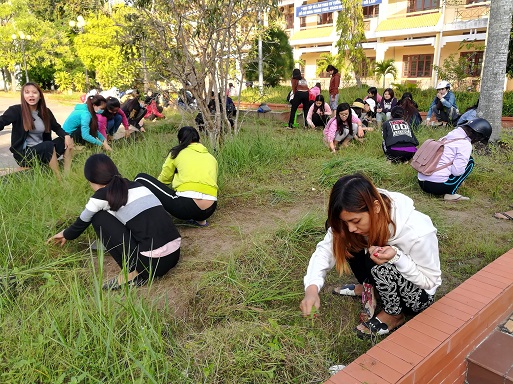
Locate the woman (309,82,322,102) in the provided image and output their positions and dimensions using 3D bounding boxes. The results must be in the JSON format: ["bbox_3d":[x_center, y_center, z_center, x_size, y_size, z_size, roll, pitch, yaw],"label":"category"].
[{"bbox_3d":[1.887,-2.910,12.497,0.480,1.100,0.580,9,19,29],"label":"woman"}]

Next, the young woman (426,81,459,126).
[{"bbox_3d":[4.101,-1.966,8.510,0.600,0.980,0.620,11,20,35],"label":"young woman"}]

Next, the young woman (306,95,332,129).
[{"bbox_3d":[1.708,-2.137,10.327,0.580,0.860,0.640,3,17,12],"label":"young woman"}]

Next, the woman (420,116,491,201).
[{"bbox_3d":[2.304,-0.396,4.441,0.740,0.860,0.550,-8,18,-22],"label":"woman"}]

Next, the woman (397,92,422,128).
[{"bbox_3d":[3.672,-1.910,9.255,0.540,0.880,0.600,1,17,6],"label":"woman"}]

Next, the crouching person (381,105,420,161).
[{"bbox_3d":[2.326,-0.967,6.379,0.540,0.850,0.640,2,17,10],"label":"crouching person"}]

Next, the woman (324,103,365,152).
[{"bbox_3d":[1.662,-1.225,7.280,0.620,0.850,0.700,5,17,18],"label":"woman"}]

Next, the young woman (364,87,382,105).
[{"bbox_3d":[3.205,-2.326,10.590,0.500,1.030,0.560,13,21,39],"label":"young woman"}]

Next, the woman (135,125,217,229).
[{"bbox_3d":[-0.772,-0.150,3.770,0.620,0.860,0.700,-16,22,-41],"label":"woman"}]

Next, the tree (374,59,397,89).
[{"bbox_3d":[6.418,-5.510,19.256,1.150,2.100,1.150,-1,17,0],"label":"tree"}]

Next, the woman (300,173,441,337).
[{"bbox_3d":[0.640,0.308,2.212,0.740,0.830,0.570,-7,17,-19],"label":"woman"}]

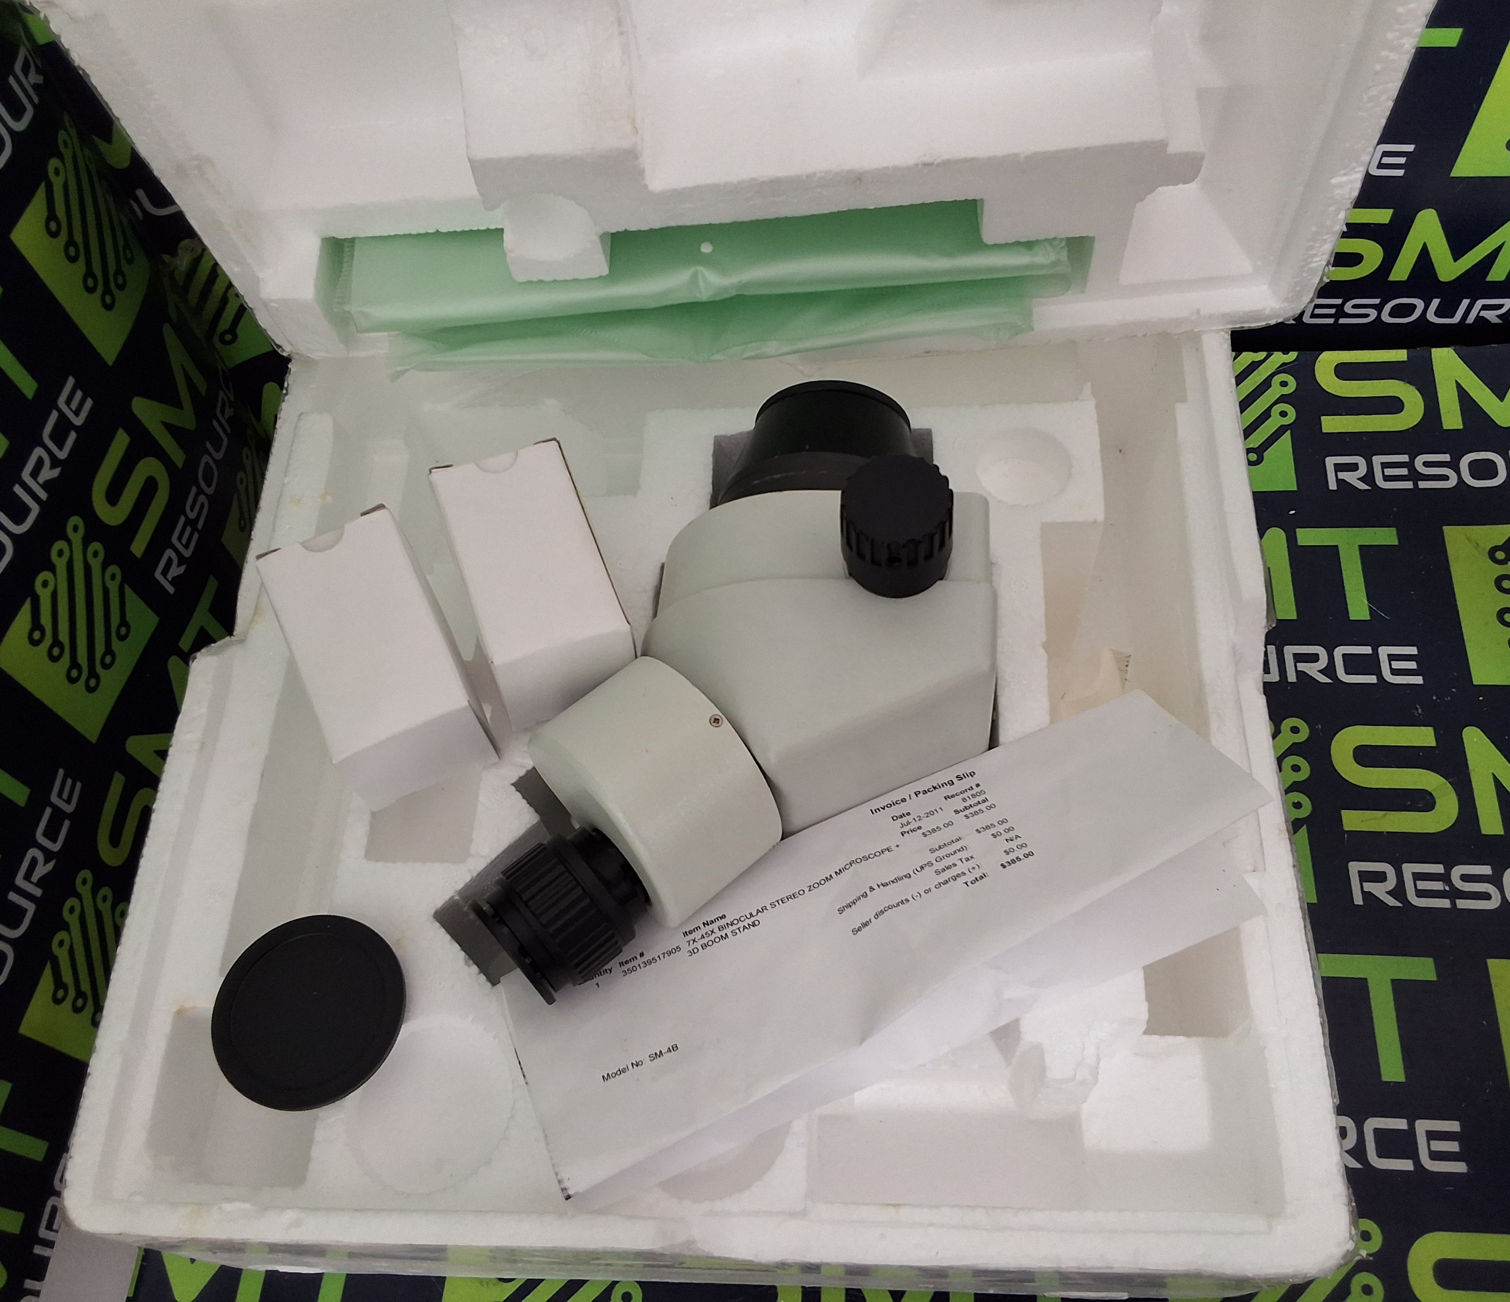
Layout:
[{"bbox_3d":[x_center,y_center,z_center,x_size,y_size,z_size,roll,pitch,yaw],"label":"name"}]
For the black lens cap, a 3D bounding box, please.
[{"bbox_3d":[-0.126,0.104,0.399,0.057,0.008,0.057,-2,62,3],"label":"black lens cap"}]

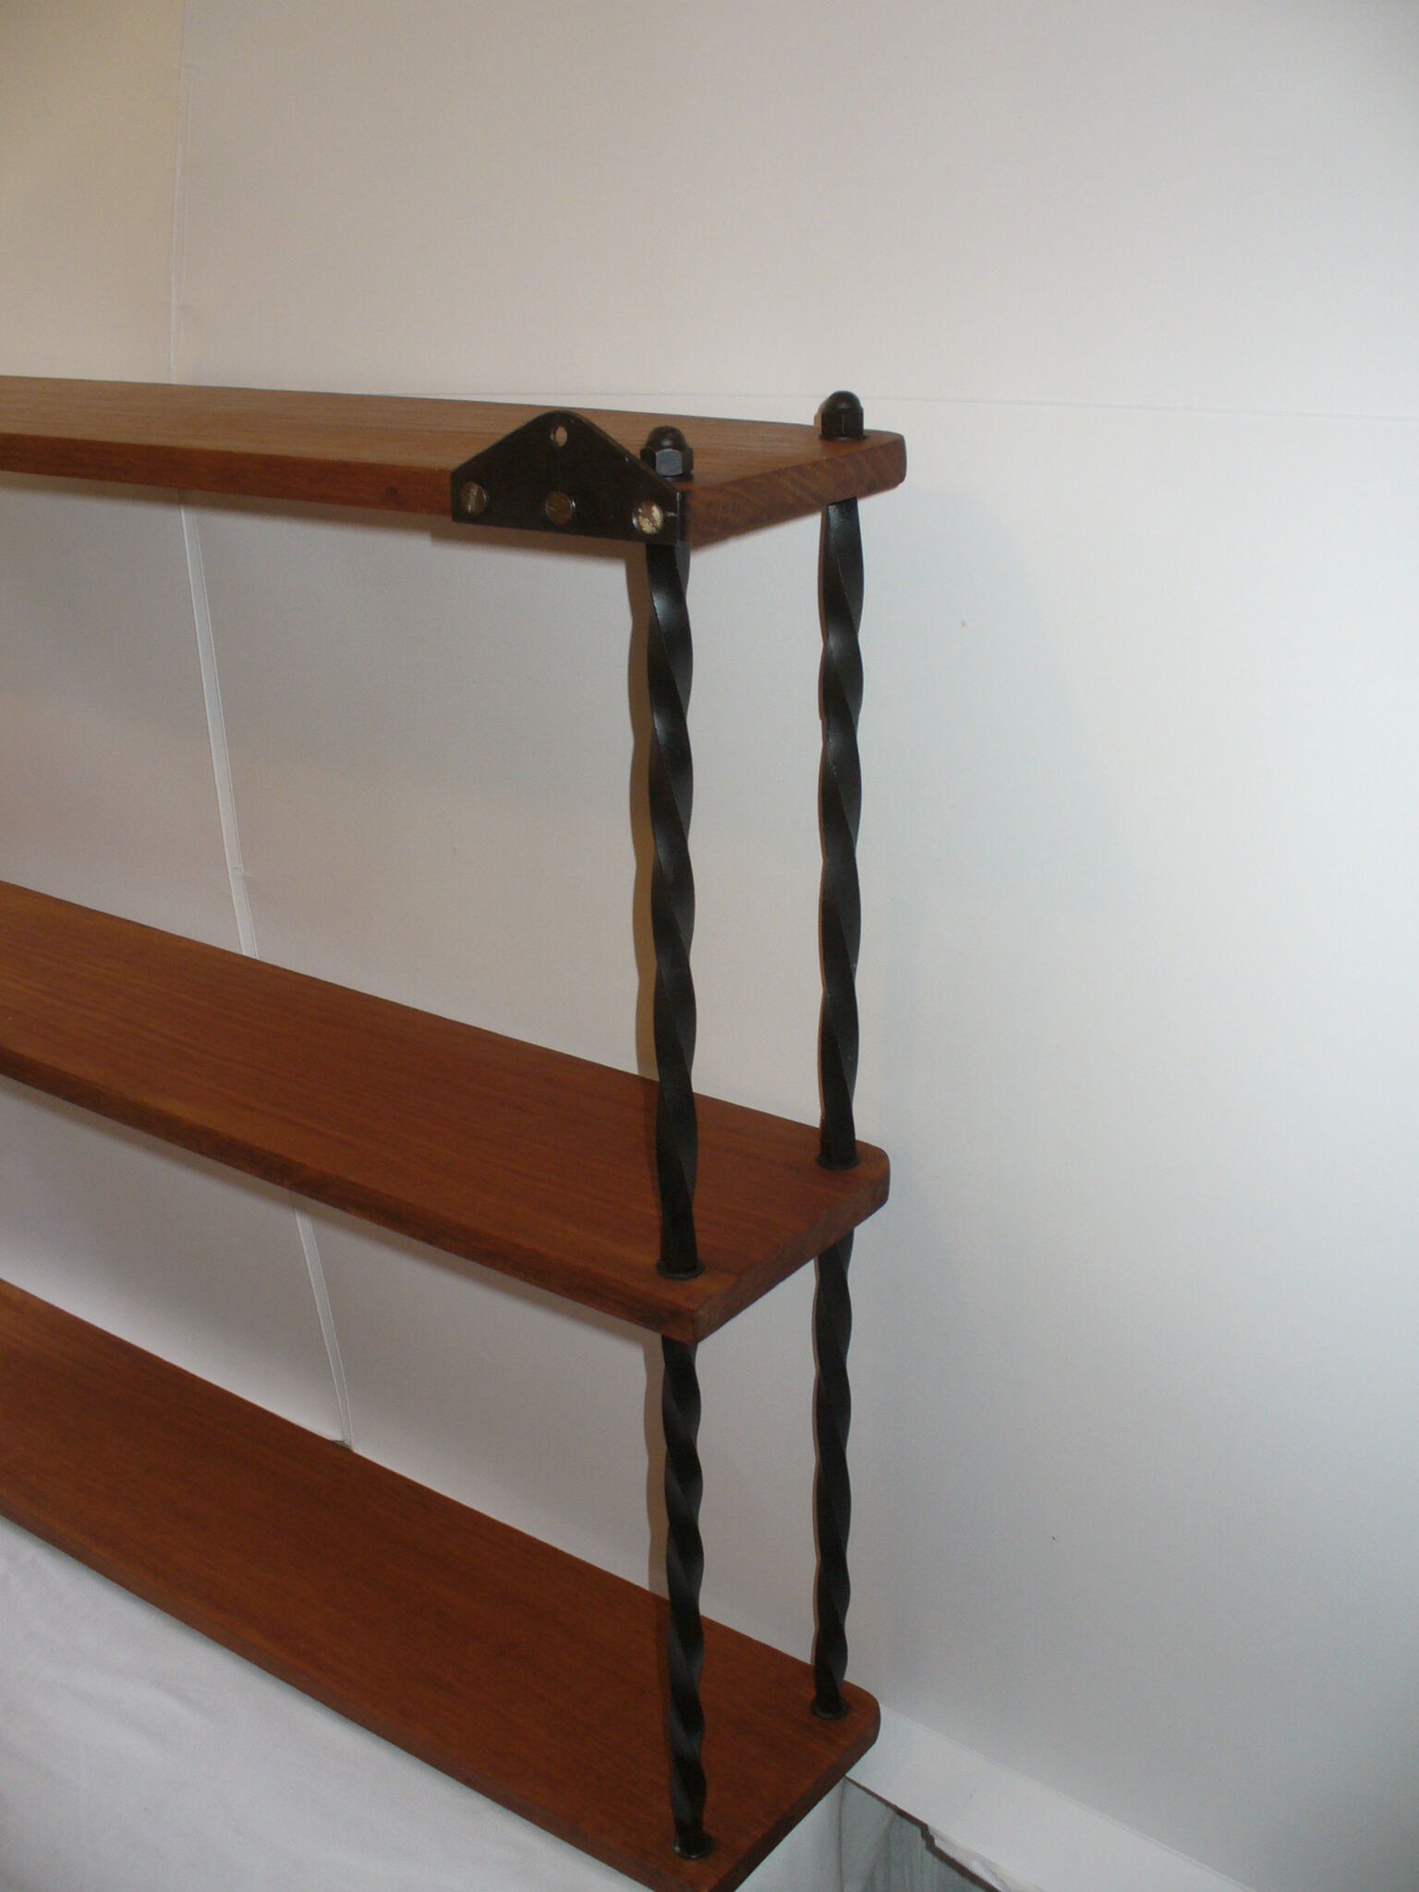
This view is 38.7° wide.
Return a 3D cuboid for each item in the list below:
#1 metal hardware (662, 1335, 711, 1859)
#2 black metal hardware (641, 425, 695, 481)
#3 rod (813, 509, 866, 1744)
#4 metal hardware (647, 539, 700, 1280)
[{"bbox_3d":[-0.011,0.295,0.919,0.018,0.306,0.018,-1,23,0],"label":"metal hardware"},{"bbox_3d":[-0.015,-0.177,0.726,0.019,0.019,0.019,14,26,33],"label":"black metal hardware"},{"bbox_3d":[0.059,0.091,0.942,0.019,0.678,0.019,-1,22,0],"label":"rod"},{"bbox_3d":[-0.014,-0.007,0.795,0.018,0.311,0.018,15,26,33],"label":"metal hardware"}]

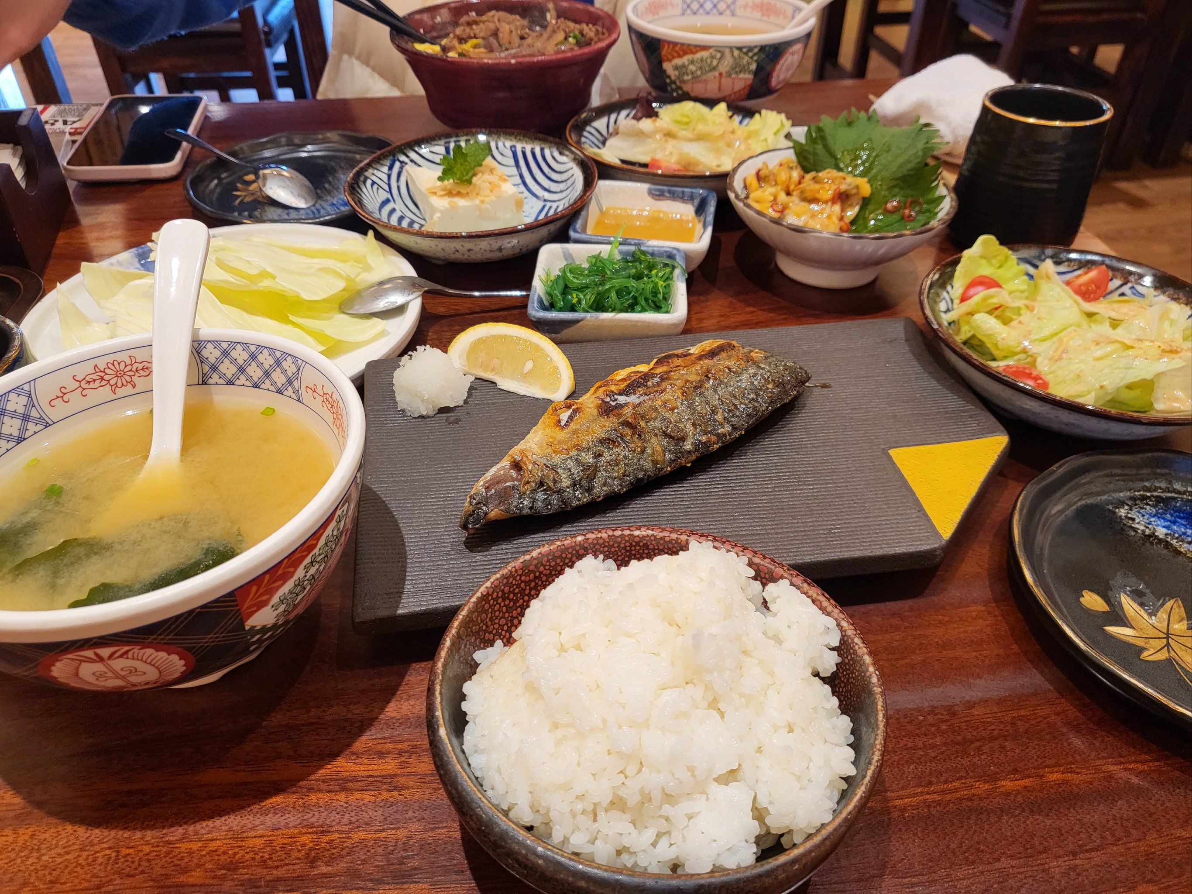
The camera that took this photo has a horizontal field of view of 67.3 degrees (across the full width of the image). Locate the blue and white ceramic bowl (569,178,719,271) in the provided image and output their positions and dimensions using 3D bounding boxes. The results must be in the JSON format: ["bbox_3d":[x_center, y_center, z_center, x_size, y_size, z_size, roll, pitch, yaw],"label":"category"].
[{"bbox_3d":[0.032,-0.133,0.553,0.082,0.027,0.076,7,40,8],"label":"blue and white ceramic bowl"}]

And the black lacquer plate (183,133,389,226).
[{"bbox_3d":[-0.195,-0.174,0.605,0.150,0.023,0.150,0,40,0],"label":"black lacquer plate"}]

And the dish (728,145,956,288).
[{"bbox_3d":[0.142,-0.131,0.533,0.128,0.051,0.128,0,40,0],"label":"dish"}]

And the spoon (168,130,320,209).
[{"bbox_3d":[-0.243,-0.193,0.610,0.131,0.018,0.029,26,45,13],"label":"spoon"}]

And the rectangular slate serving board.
[{"bbox_3d":[0.040,0.002,0.397,0.281,0.016,0.162,-6,40,-7],"label":"rectangular slate serving board"}]

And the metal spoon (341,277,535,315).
[{"bbox_3d":[-0.077,-0.081,0.477,0.115,0.020,0.029,-8,40,-22],"label":"metal spoon"}]

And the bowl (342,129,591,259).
[{"bbox_3d":[-0.074,-0.149,0.561,0.151,0.042,0.151,0,40,0],"label":"bowl"}]

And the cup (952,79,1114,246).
[{"bbox_3d":[0.267,-0.171,0.556,0.074,0.083,0.074,0,40,0],"label":"cup"}]

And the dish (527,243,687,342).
[{"bbox_3d":[0.008,-0.080,0.490,0.082,0.027,0.075,2,40,2],"label":"dish"}]

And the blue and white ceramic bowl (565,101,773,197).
[{"bbox_3d":[0.053,-0.195,0.616,0.146,0.042,0.146,0,40,0],"label":"blue and white ceramic bowl"}]

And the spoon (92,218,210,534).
[{"bbox_3d":[-0.164,-0.015,0.340,0.044,0.034,0.155,-2,73,-2],"label":"spoon"}]

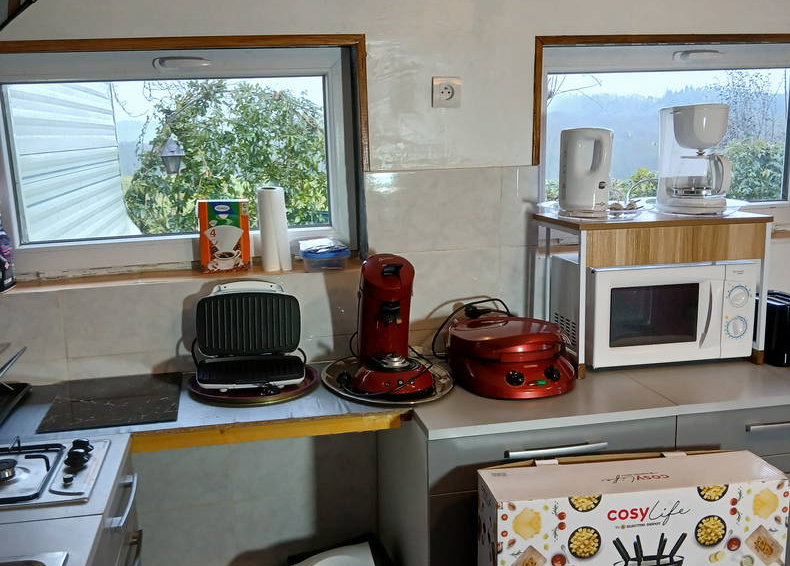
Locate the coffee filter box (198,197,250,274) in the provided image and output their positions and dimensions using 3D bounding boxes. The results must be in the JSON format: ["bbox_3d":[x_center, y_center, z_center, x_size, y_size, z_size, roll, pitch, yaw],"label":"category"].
[{"bbox_3d":[-0.505,-0.138,1.763,0.132,0.203,0.065,-4,10,-9],"label":"coffee filter box"}]

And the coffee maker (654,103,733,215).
[{"bbox_3d":[0.829,-0.340,1.646,0.205,0.288,0.155,7,14,42],"label":"coffee maker"}]

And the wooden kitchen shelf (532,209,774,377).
[{"bbox_3d":[0.712,0.012,1.704,0.530,0.399,0.320,-3,10,-7],"label":"wooden kitchen shelf"}]

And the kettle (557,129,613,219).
[{"bbox_3d":[0.520,-0.296,1.618,0.132,0.234,0.165,-5,10,-18],"label":"kettle"}]

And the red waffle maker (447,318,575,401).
[{"bbox_3d":[0.303,0.178,1.571,0.318,0.155,0.332,-2,10,0],"label":"red waffle maker"}]

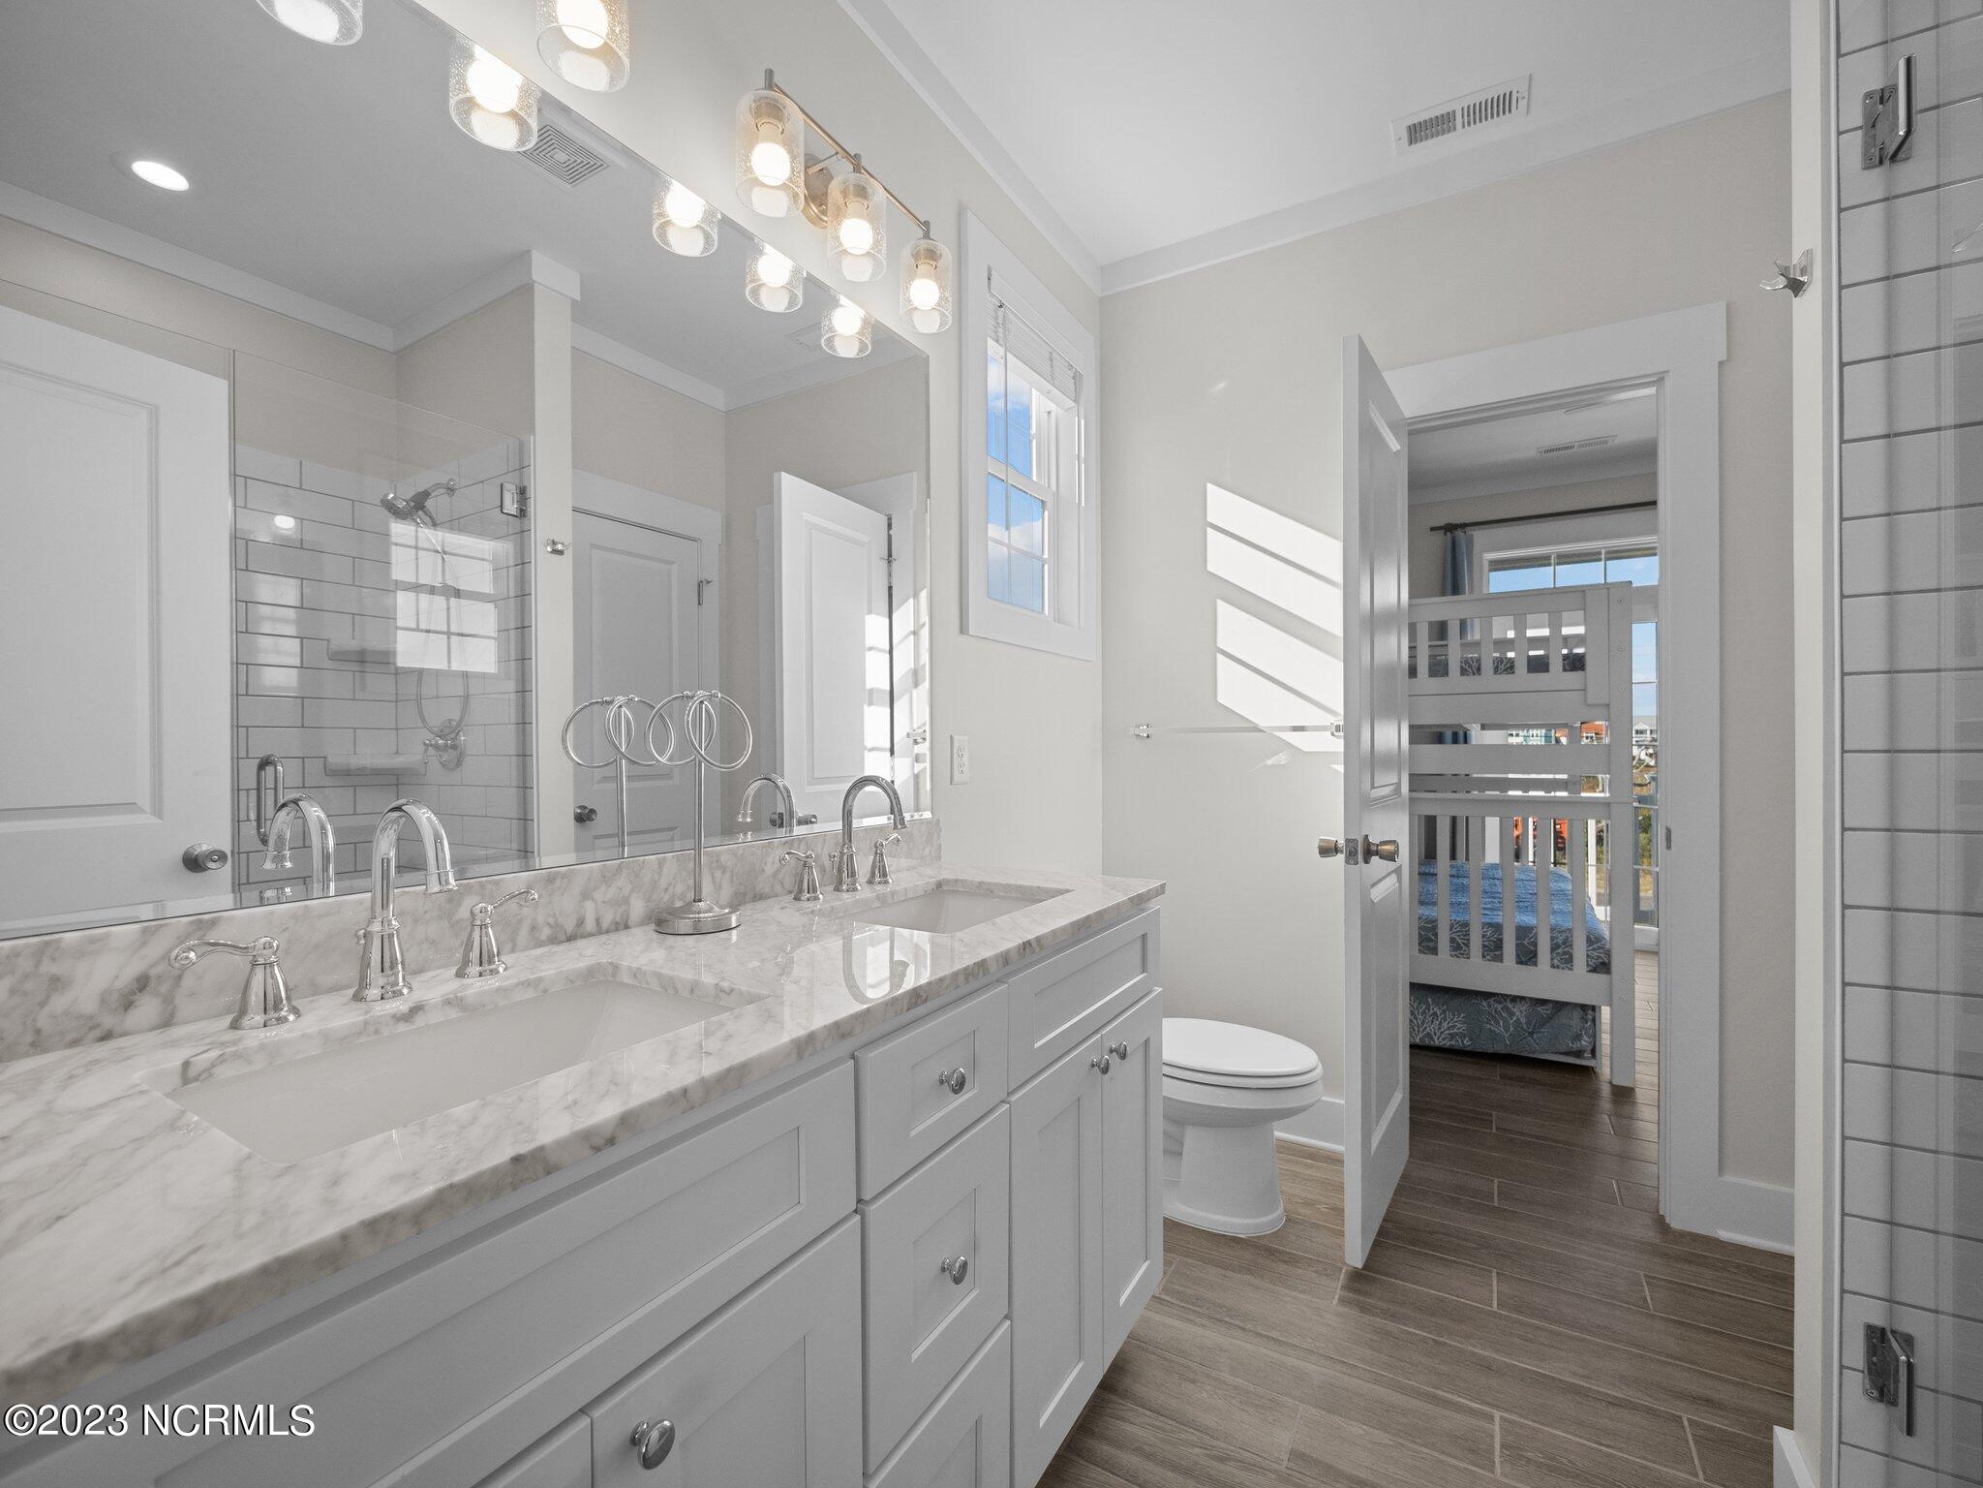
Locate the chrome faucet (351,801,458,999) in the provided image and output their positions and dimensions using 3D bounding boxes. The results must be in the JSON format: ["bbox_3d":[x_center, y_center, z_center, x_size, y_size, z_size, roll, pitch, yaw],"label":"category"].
[{"bbox_3d":[-0.627,0.170,0.864,0.176,0.220,0.054,0,0,32],"label":"chrome faucet"}]

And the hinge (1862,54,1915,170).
[{"bbox_3d":[1.121,-0.784,0.992,0.049,0.099,0.064,0,0,32],"label":"hinge"}]

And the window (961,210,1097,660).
[{"bbox_3d":[0.097,-0.800,2.345,0.110,1.056,0.758,0,0,32],"label":"window"}]

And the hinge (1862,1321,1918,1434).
[{"bbox_3d":[1.125,0.795,0.995,0.049,0.098,0.064,0,0,32],"label":"hinge"}]

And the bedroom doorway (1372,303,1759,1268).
[{"bbox_3d":[1.374,0.060,2.140,0.853,2.182,0.140,0,0,32],"label":"bedroom doorway"}]

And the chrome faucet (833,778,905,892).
[{"bbox_3d":[-0.231,0.168,1.500,0.176,0.220,0.054,0,0,32],"label":"chrome faucet"}]

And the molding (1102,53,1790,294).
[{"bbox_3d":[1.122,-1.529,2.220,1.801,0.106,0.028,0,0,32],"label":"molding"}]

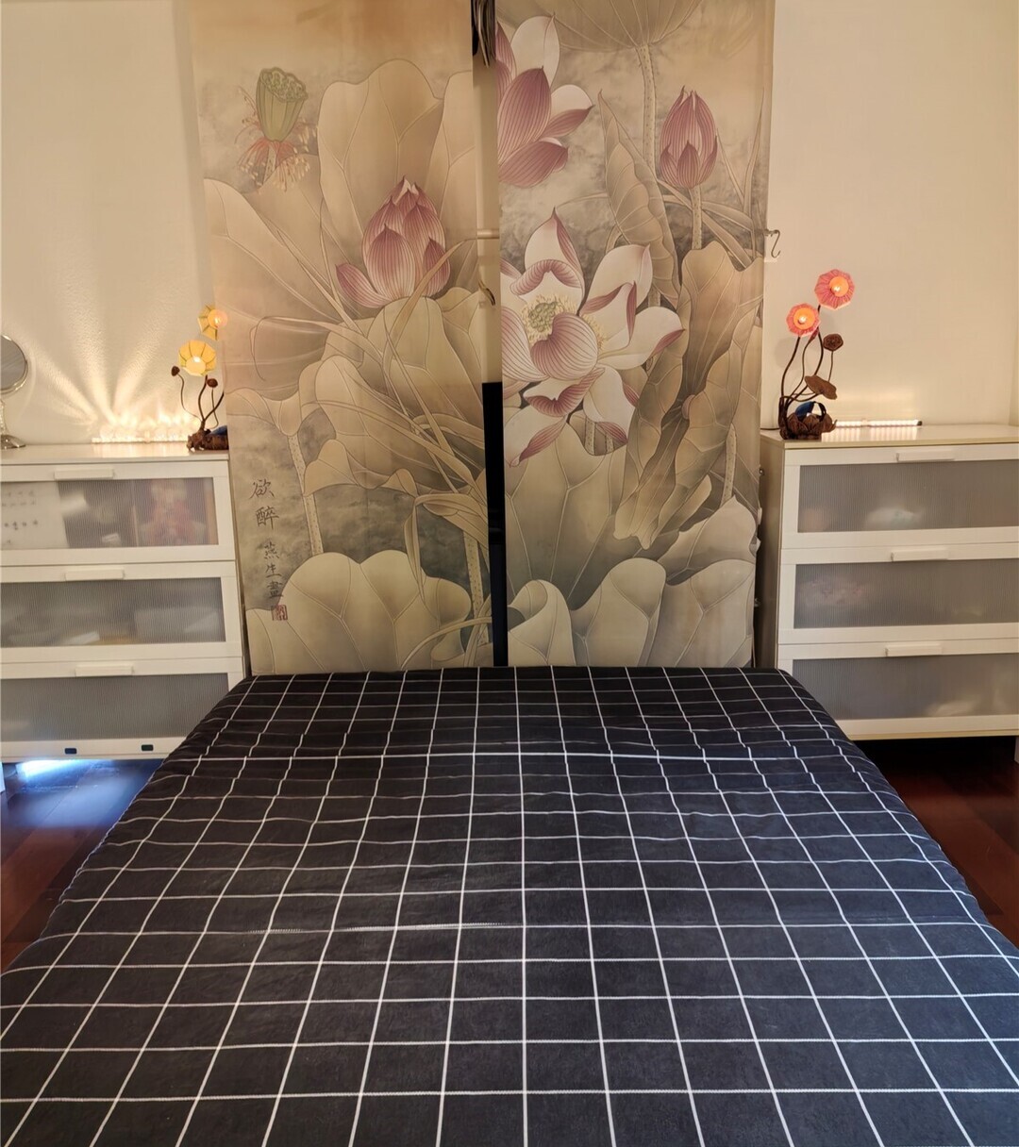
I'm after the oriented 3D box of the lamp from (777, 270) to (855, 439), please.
[{"bbox_3d":[0.907,-0.648,3.138,0.212,0.482,0.160,-2,14,0],"label":"lamp"}]

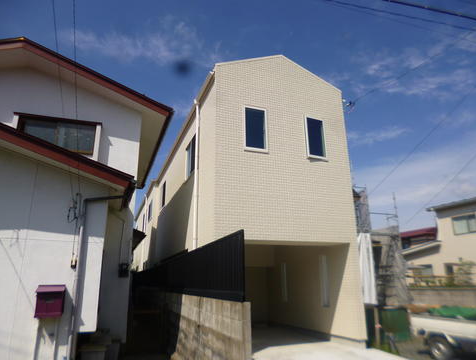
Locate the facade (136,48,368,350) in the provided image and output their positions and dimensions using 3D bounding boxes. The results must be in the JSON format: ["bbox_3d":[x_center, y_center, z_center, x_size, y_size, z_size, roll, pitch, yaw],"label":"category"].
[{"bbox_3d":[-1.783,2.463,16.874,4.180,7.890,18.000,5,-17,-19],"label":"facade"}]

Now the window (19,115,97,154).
[{"bbox_3d":[-4.344,-1.066,7.973,1.700,0.790,0.130,5,-17,-19],"label":"window"}]

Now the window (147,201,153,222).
[{"bbox_3d":[-5.550,1.981,21.078,0.120,1.050,1.700,5,-17,-19],"label":"window"}]

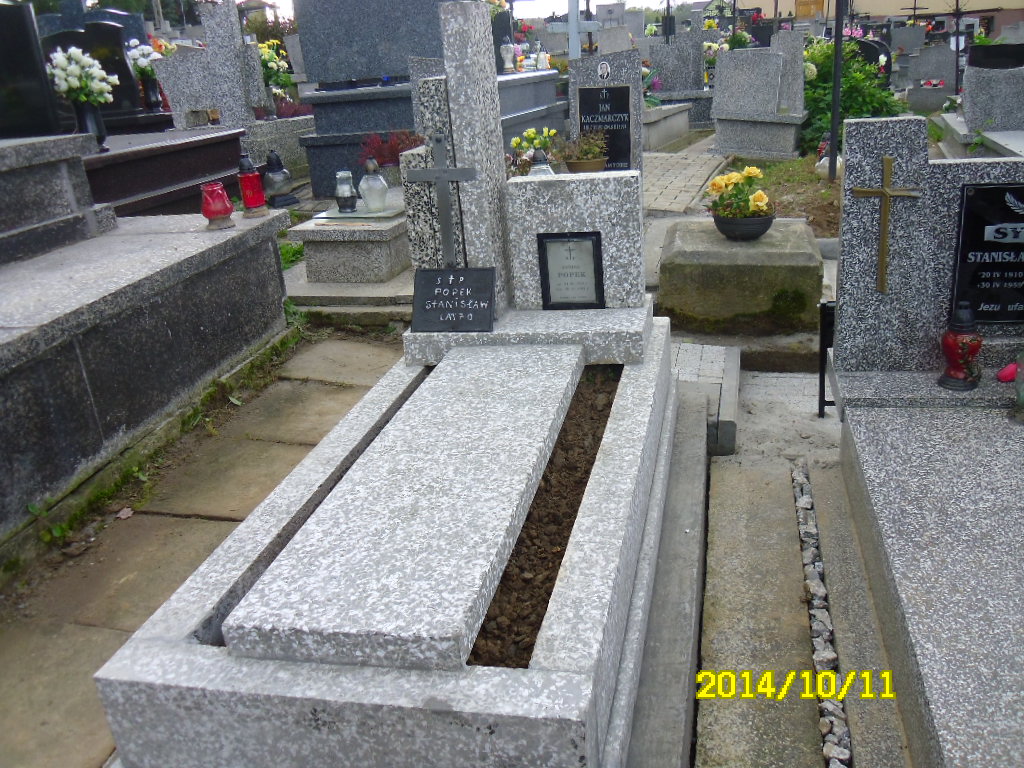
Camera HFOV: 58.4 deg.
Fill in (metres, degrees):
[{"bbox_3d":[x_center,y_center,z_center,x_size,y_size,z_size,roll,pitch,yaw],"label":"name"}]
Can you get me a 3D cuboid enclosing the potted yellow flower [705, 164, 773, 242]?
[{"bbox_3d":[1.111,-0.882,4.481,0.330,0.320,0.300,1,22,15],"label":"potted yellow flower"}]

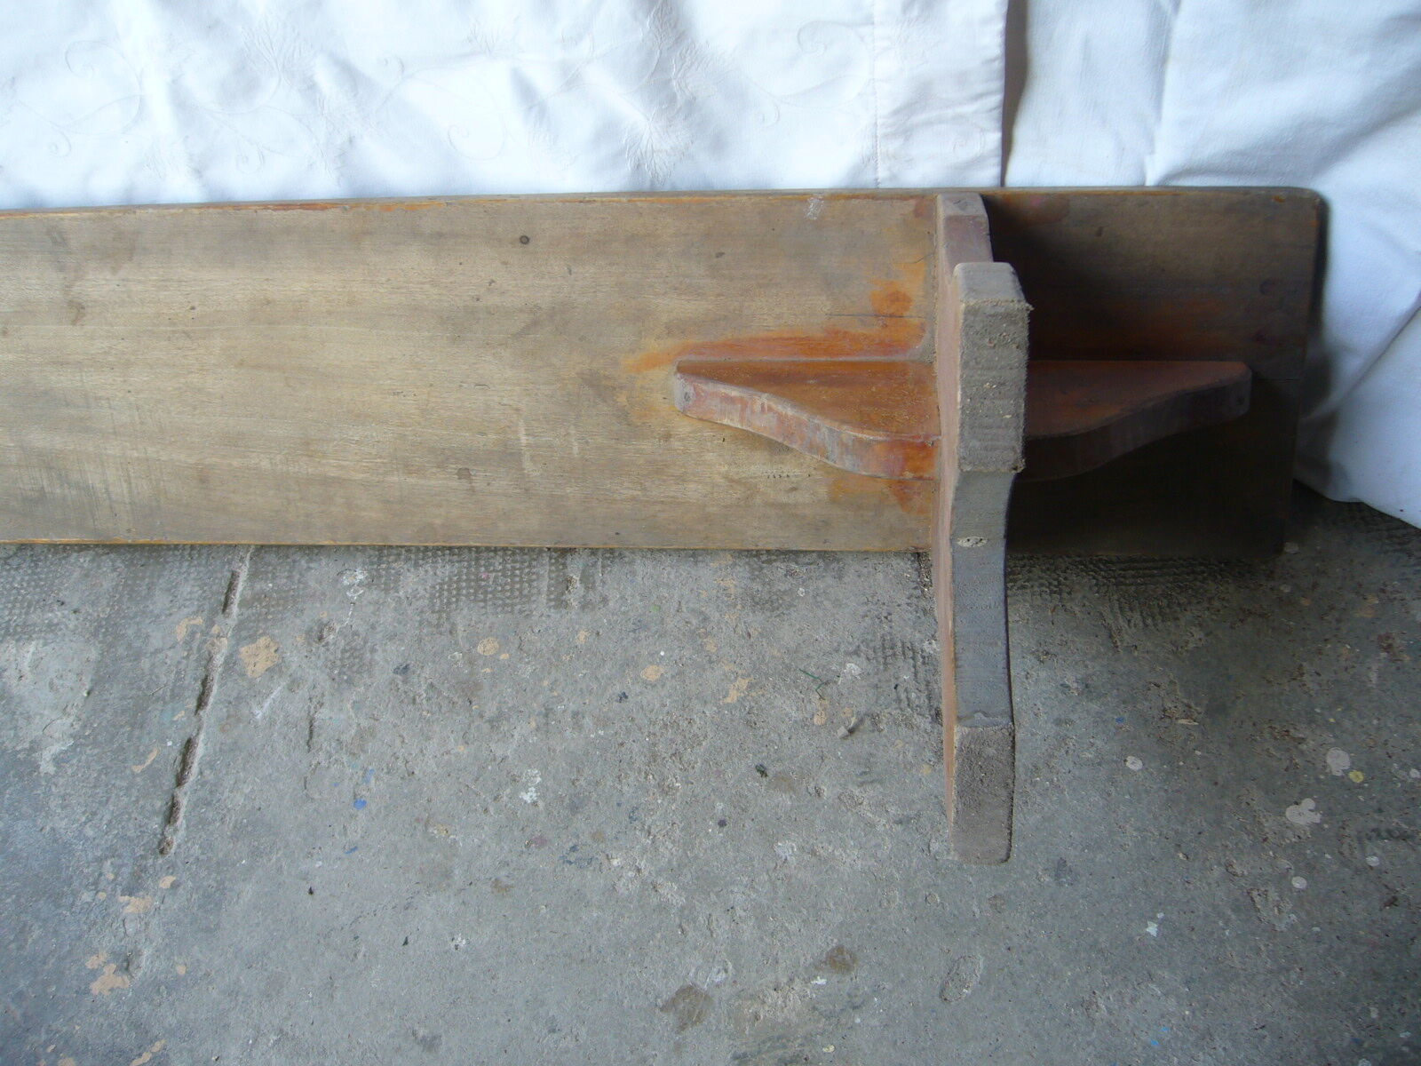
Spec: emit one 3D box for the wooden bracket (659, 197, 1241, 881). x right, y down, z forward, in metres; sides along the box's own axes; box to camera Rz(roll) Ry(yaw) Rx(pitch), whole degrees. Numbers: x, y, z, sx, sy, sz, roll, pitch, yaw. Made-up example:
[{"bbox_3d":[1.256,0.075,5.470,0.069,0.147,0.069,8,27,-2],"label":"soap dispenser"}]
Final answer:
[{"bbox_3d":[0.157,-0.040,0.880,0.418,0.285,0.430,1,20,7],"label":"wooden bracket"}]

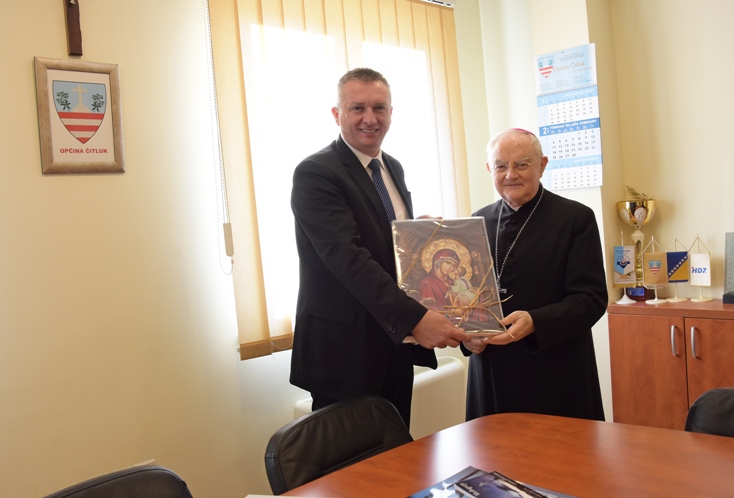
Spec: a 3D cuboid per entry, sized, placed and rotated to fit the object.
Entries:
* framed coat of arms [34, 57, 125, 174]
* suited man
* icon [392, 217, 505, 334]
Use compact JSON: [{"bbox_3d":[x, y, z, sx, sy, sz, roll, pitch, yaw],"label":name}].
[{"bbox_3d":[-0.947,-0.437,2.145,0.266,0.371,0.025,-7,4,-42],"label":"framed coat of arms"},{"bbox_3d":[0.037,0.344,1.975,0.540,1.800,0.480,-6,3,-34],"label":"suited man"},{"bbox_3d":[0.224,0.077,1.829,0.272,0.358,0.030,-6,-26,2],"label":"icon"}]

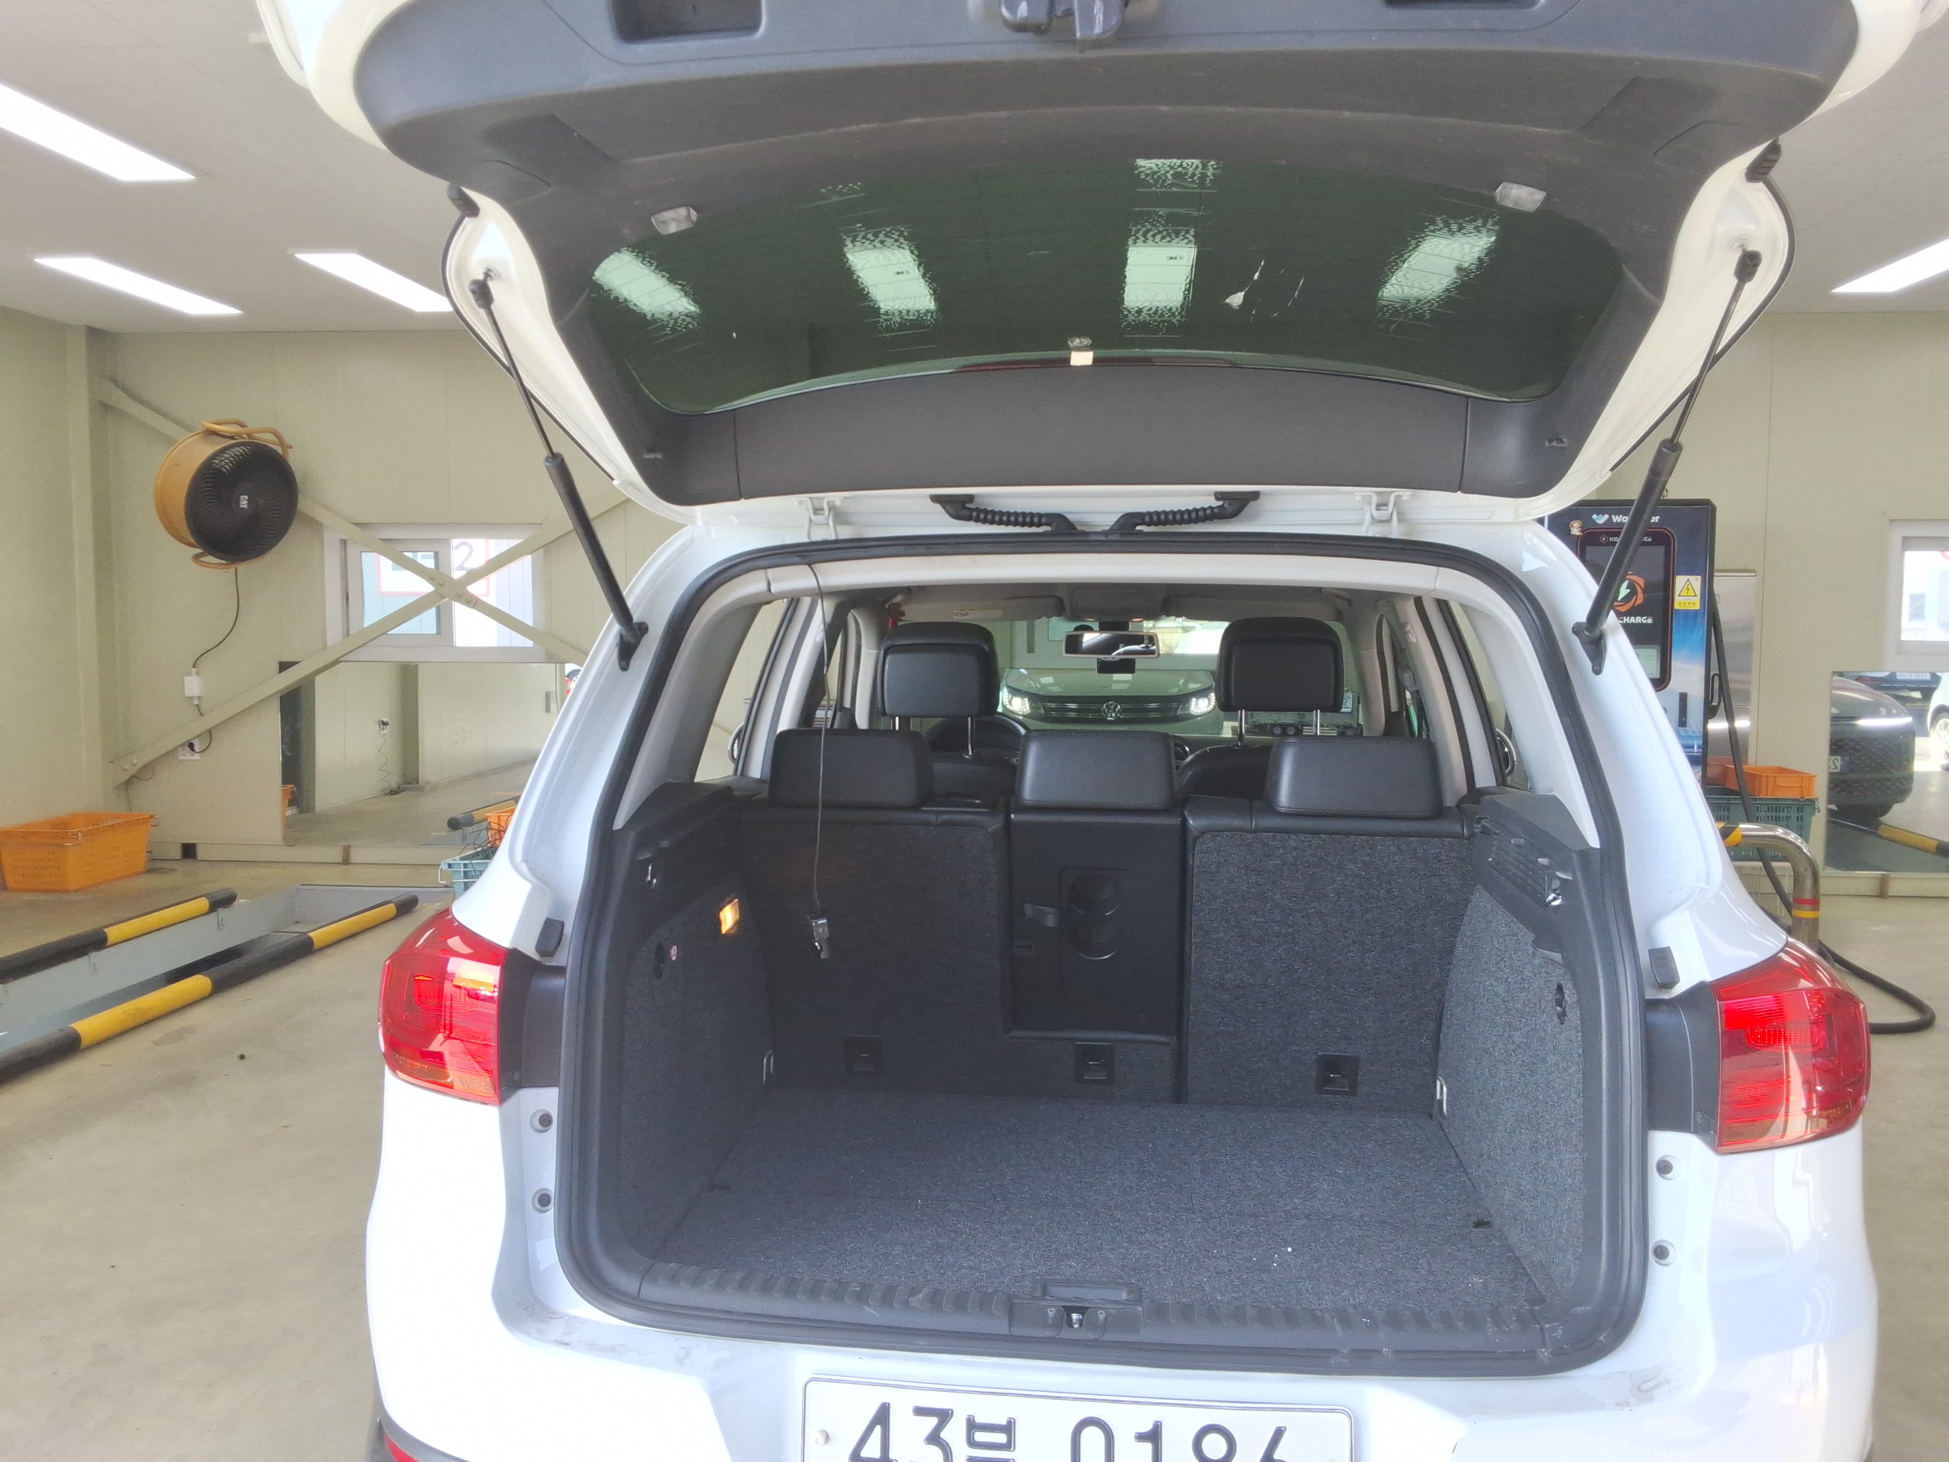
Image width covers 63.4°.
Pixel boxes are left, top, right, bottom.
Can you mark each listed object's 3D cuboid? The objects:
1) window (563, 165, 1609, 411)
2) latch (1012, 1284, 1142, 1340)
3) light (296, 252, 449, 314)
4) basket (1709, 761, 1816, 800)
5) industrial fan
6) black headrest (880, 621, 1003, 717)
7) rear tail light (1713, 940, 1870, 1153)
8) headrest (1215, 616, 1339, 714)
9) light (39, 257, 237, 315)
[{"bbox_3d":[0.119,-0.443,1.615,1.040,0.080,0.420,1,-13,6],"label":"window"},{"bbox_3d":[0.104,0.591,1.603,0.128,0.045,0.055,1,4,6],"label":"latch"},{"bbox_3d":[-2.802,-2.129,7.529,0.305,0.040,1.265,1,4,4],"label":"light"},{"bbox_3d":[3.719,0.239,7.377,0.275,0.105,0.420,1,4,6],"label":"basket"},{"bbox_3d":[-3.988,-1.258,8.401,0.400,0.730,0.670,12,11,38],"label":"industrial fan"},{"bbox_3d":[-0.077,-0.132,3.450,0.260,0.205,0.125,1,4,6],"label":"black headrest"},{"bbox_3d":[0.862,0.331,1.700,0.185,0.210,0.200,1,4,6],"label":"rear tail light"},{"bbox_3d":[0.653,-0.140,3.370,0.265,0.205,0.125,1,4,6],"label":"headrest"},{"bbox_3d":[-3.996,-2.139,7.613,0.305,0.040,1.265,1,4,4],"label":"light"}]

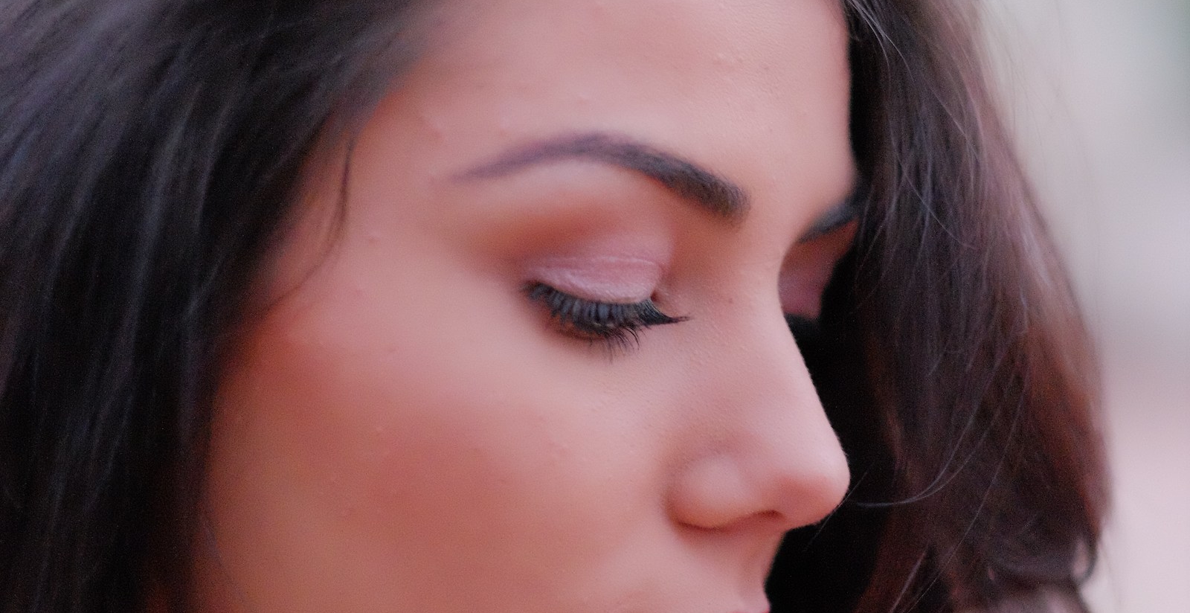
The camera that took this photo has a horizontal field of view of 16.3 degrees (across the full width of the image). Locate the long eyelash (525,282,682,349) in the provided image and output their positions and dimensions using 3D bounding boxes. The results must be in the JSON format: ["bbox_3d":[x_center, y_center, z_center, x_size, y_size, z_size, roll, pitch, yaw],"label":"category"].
[{"bbox_3d":[0.002,0.002,0.810,0.031,0.012,0.012,8,1,-42],"label":"long eyelash"}]

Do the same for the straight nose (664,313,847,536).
[{"bbox_3d":[0.035,0.024,0.820,0.028,0.043,0.034,7,-5,36],"label":"straight nose"}]

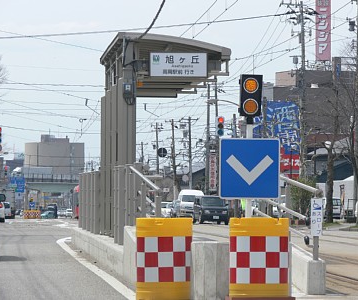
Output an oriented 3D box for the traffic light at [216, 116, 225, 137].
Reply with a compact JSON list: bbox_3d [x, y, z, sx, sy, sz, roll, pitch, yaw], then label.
[{"bbox_3d":[2.399,-1.345,135.000,0.400,1.100,0.350,0,-1,-4],"label":"traffic light"}]

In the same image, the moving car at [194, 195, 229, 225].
[{"bbox_3d":[2.184,3.934,154.343,1.770,1.820,4.600,0,-1,-4],"label":"moving car"}]

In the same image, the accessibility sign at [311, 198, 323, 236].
[{"bbox_3d":[1.464,0.715,25.100,0.120,0.405,0.030,0,-1,-2],"label":"accessibility sign"}]

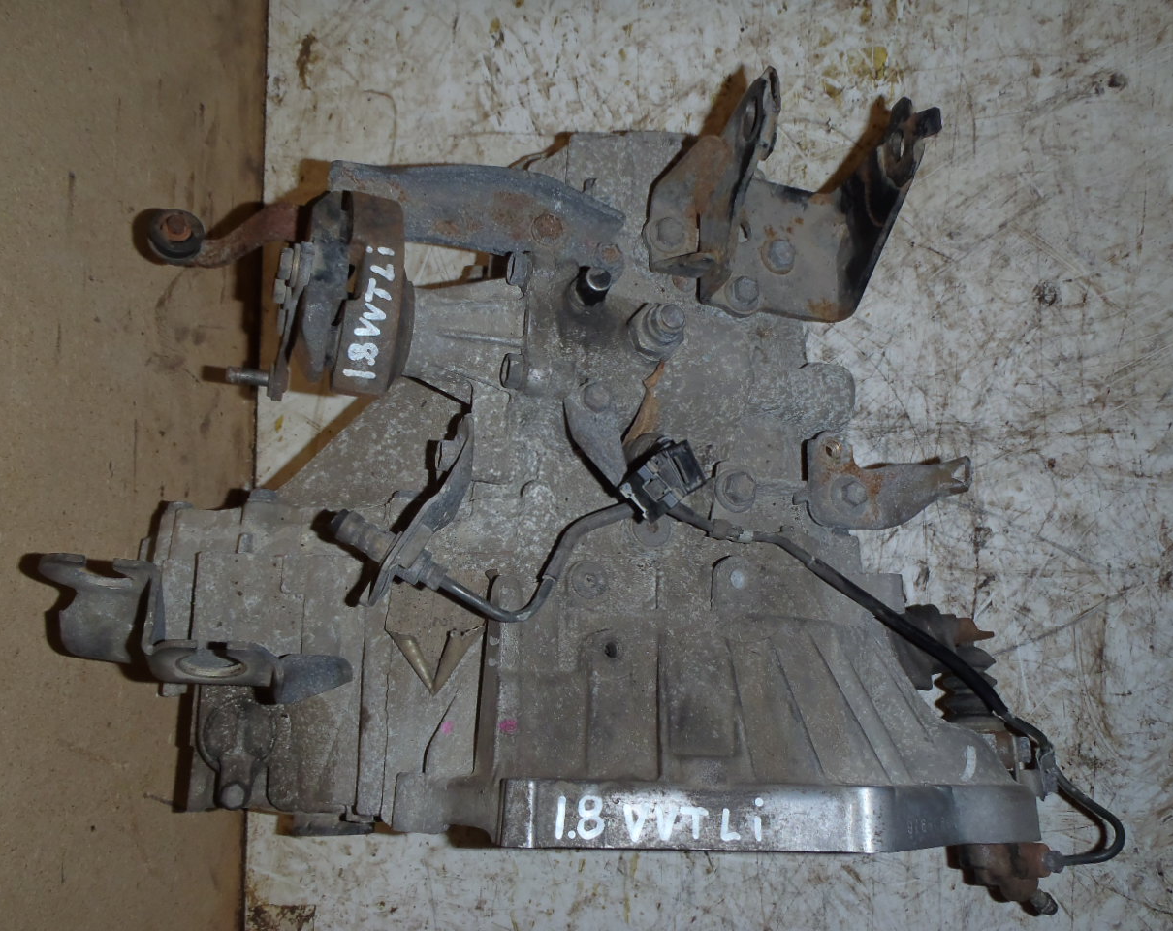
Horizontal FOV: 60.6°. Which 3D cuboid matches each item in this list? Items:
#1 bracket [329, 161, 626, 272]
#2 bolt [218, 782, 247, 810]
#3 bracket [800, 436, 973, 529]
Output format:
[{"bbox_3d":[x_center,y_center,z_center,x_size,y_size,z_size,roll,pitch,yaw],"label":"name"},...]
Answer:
[{"bbox_3d":[-0.057,-0.133,0.540,0.155,0.030,0.045,10,87,0],"label":"bracket"},{"bbox_3d":[-0.199,0.186,0.565,0.017,0.011,0.017,0,87,0],"label":"bolt"},{"bbox_3d":[0.162,0.009,0.545,0.088,0.022,0.049,2,87,0],"label":"bracket"}]

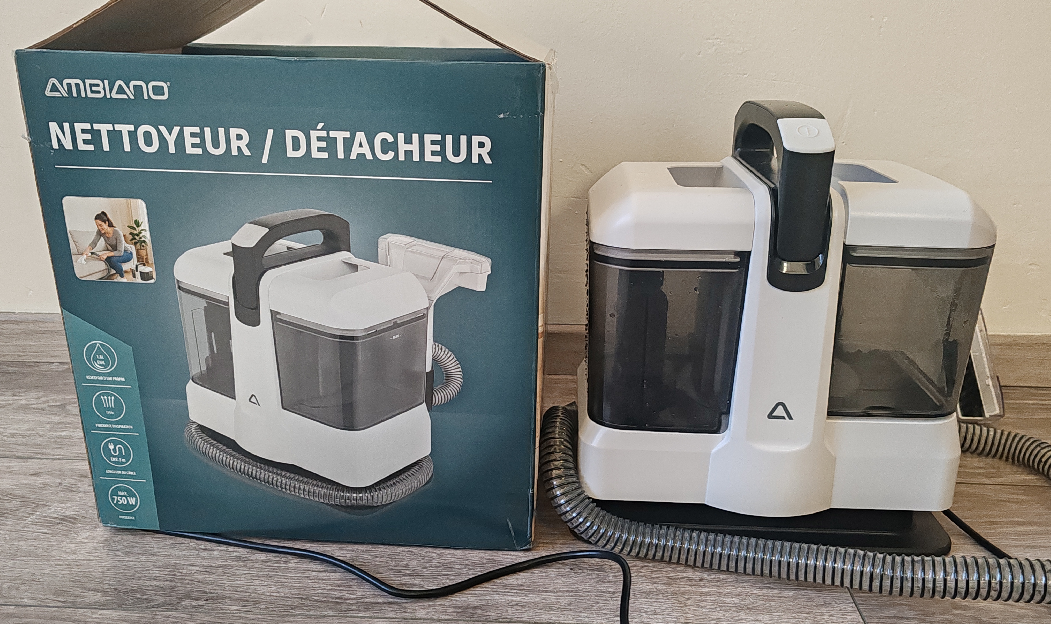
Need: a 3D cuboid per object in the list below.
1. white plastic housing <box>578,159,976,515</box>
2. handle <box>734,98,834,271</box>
[{"bbox_3d":[0.208,0.011,0.728,0.319,0.273,0.188,1,20,2],"label":"white plastic housing"},{"bbox_3d":[0.209,-0.119,0.686,0.039,0.117,0.175,1,20,2],"label":"handle"}]

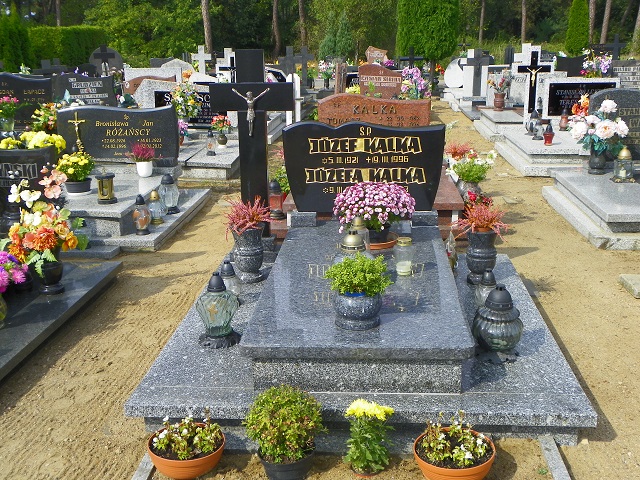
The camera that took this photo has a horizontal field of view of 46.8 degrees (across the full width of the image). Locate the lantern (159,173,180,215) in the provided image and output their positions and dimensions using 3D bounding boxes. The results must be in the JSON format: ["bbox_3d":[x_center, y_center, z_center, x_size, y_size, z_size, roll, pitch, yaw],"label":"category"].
[{"bbox_3d":[-1.336,-0.419,6.562,0.186,0.347,0.186,0,16,5],"label":"lantern"}]

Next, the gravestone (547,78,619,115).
[{"bbox_3d":[3.408,-1.839,9.633,0.957,0.523,0.107,0,16,4],"label":"gravestone"}]

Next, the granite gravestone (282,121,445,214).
[{"bbox_3d":[0.271,-0.453,4.579,0.980,0.546,0.090,0,16,5],"label":"granite gravestone"}]

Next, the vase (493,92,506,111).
[{"bbox_3d":[2.843,-2.185,11.686,0.198,0.262,0.198,0,16,4],"label":"vase"}]

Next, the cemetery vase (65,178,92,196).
[{"bbox_3d":[-2.117,-0.473,6.460,0.245,0.115,0.245,0,17,4],"label":"cemetery vase"}]

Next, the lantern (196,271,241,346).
[{"bbox_3d":[-0.492,0.321,3.545,0.216,0.342,0.216,0,16,5],"label":"lantern"}]

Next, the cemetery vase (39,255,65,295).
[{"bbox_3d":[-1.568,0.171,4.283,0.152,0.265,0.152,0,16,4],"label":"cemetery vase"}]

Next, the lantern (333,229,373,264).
[{"bbox_3d":[0.167,0.088,3.583,0.203,0.287,0.203,0,16,5],"label":"lantern"}]

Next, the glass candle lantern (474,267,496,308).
[{"bbox_3d":[0.863,0.265,3.800,0.122,0.232,0.122,0,17,4],"label":"glass candle lantern"}]

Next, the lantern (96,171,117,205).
[{"bbox_3d":[-1.693,-0.431,5.862,0.160,0.259,0.160,0,16,4],"label":"lantern"}]

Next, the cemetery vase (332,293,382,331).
[{"bbox_3d":[0.173,0.298,3.320,0.212,0.150,0.212,0,17,4],"label":"cemetery vase"}]

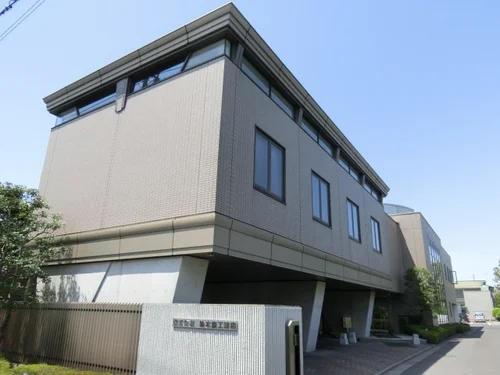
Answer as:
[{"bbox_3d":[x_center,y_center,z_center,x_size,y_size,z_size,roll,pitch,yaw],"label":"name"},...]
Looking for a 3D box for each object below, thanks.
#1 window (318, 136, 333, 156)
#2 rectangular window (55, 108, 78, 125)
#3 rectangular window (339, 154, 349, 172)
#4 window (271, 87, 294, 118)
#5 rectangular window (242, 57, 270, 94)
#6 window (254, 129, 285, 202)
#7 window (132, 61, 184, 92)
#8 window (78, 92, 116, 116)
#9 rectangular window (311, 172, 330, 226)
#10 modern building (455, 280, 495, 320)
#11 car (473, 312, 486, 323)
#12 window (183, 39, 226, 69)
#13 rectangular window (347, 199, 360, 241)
[{"bbox_3d":[2.864,-1.522,13.753,0.100,0.400,1.420,-10,-22,31],"label":"window"},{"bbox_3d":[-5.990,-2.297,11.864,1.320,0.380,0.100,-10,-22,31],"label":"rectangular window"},{"bbox_3d":[4.071,-1.040,15.877,0.150,0.459,1.601,-10,-22,31],"label":"rectangular window"},{"bbox_3d":[1.004,-2.632,11.367,0.150,0.479,1.622,-10,-22,31],"label":"window"},{"bbox_3d":[0.155,-2.941,9.747,0.100,0.450,1.460,-10,-22,31],"label":"rectangular window"},{"bbox_3d":[0.549,-0.546,9.696,0.120,1.710,1.690,-10,-22,31],"label":"window"},{"bbox_3d":[-2.543,-3.112,10.138,2.111,0.459,0.150,-10,-22,31],"label":"window"},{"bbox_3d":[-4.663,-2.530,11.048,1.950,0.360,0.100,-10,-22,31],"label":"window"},{"bbox_3d":[2.535,0.479,12.921,0.150,1.754,1.724,-10,-22,31],"label":"rectangular window"},{"bbox_3d":[39.160,20.044,63.279,6.300,6.600,6.000,-10,-22,31],"label":"modern building"},{"bbox_3d":[40.165,22.618,62.922,1.550,1.570,3.600,-10,-22,31],"label":"car"},{"bbox_3d":[-1.156,-3.358,9.283,1.367,0.479,0.150,-10,-22,31],"label":"window"},{"bbox_3d":[4.539,1.509,15.872,0.150,1.744,1.744,-10,-22,31],"label":"rectangular window"}]

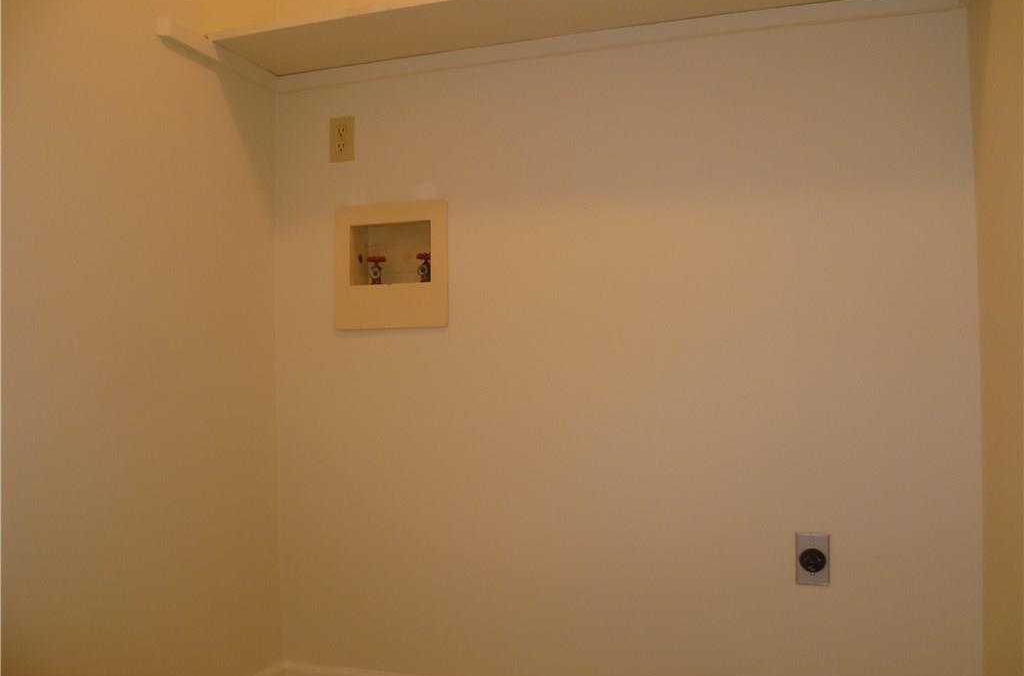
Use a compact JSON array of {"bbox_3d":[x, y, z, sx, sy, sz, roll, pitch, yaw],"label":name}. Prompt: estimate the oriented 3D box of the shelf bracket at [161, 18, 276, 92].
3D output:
[{"bbox_3d":[-0.691,-0.673,1.993,0.022,0.042,0.441,-1,-1,18],"label":"shelf bracket"}]

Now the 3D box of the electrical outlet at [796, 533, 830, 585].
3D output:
[{"bbox_3d":[0.648,0.476,1.780,0.071,0.115,0.014,-1,-1,18],"label":"electrical outlet"}]

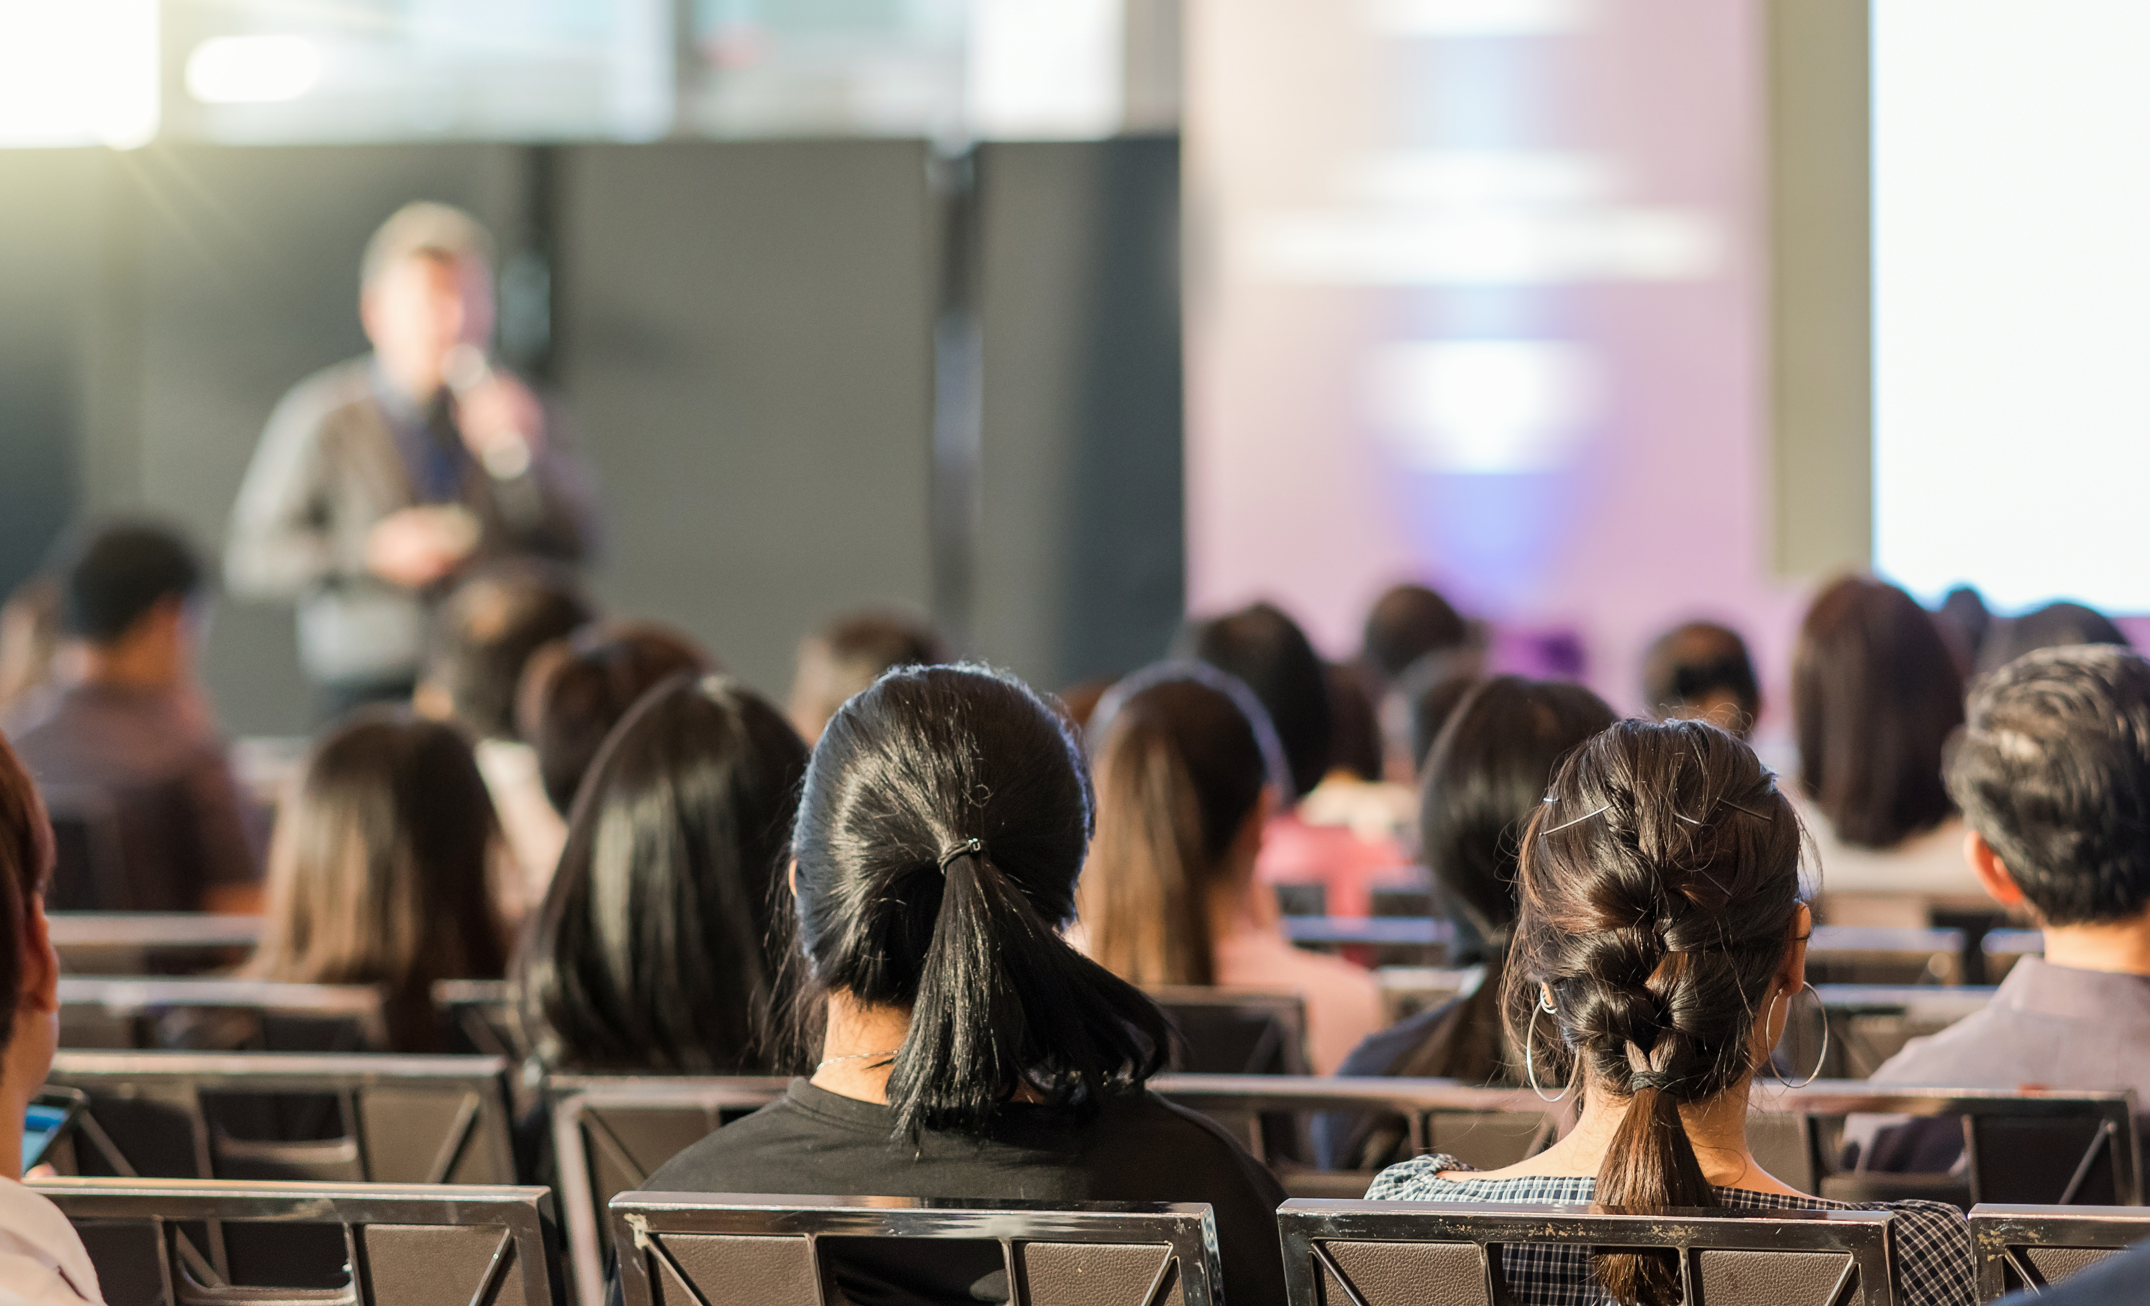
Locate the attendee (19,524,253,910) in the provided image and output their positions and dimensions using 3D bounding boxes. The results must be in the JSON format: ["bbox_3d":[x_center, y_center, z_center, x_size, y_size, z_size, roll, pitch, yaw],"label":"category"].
[{"bbox_3d":[-1.430,0.455,12.050,0.480,1.320,0.750,0,1,19],"label":"attendee"}]

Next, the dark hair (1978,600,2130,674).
[{"bbox_3d":[1.279,0.055,9.900,0.200,0.245,0.220,0,1,6],"label":"dark hair"}]

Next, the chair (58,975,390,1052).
[{"bbox_3d":[-0.810,0.765,7.650,0.450,0.900,0.570,0,1,13],"label":"chair"}]

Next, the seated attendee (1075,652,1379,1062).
[{"bbox_3d":[0.175,0.618,7.500,0.450,1.220,0.730,0,1,14],"label":"seated attendee"}]

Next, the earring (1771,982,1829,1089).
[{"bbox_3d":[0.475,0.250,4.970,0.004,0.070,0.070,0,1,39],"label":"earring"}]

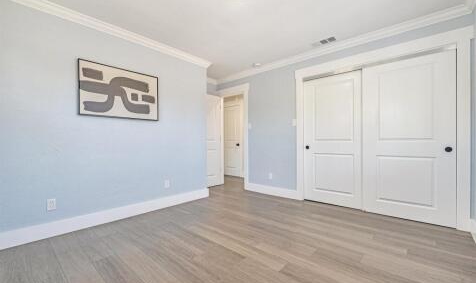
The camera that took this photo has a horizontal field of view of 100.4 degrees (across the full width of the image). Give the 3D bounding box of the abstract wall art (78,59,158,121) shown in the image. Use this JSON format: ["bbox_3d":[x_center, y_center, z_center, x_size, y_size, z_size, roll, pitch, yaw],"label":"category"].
[{"bbox_3d":[-1.512,-0.626,2.626,0.030,0.638,0.945,0,0,42],"label":"abstract wall art"}]

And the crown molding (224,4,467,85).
[{"bbox_3d":[0.984,-1.412,3.449,4.060,0.085,0.080,0,0,42],"label":"crown molding"}]

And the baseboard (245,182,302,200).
[{"bbox_3d":[0.621,0.946,3.810,1.120,0.140,0.017,0,0,42],"label":"baseboard"}]

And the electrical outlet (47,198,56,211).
[{"bbox_3d":[-1.977,0.671,2.107,0.008,0.115,0.072,0,0,42],"label":"electrical outlet"}]

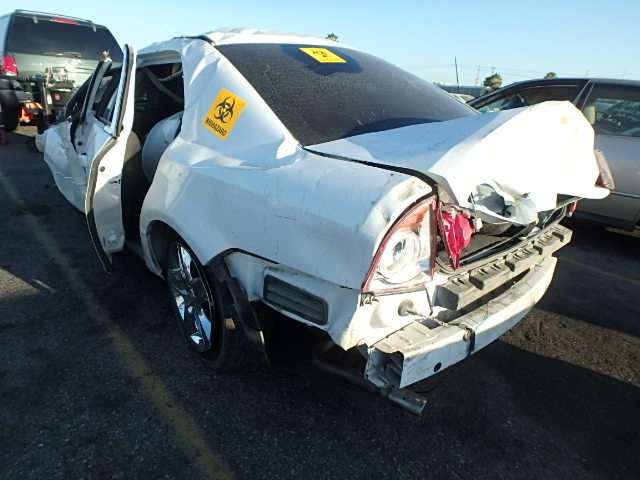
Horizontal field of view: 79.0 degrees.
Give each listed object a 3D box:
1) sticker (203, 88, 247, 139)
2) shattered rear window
[{"bbox_3d":[-0.367,-0.486,1.493,0.173,0.165,0.010,38,8,32],"label":"sticker"},{"bbox_3d":[0.191,-0.724,1.786,1.270,0.140,0.850,-16,52,-38],"label":"shattered rear window"}]

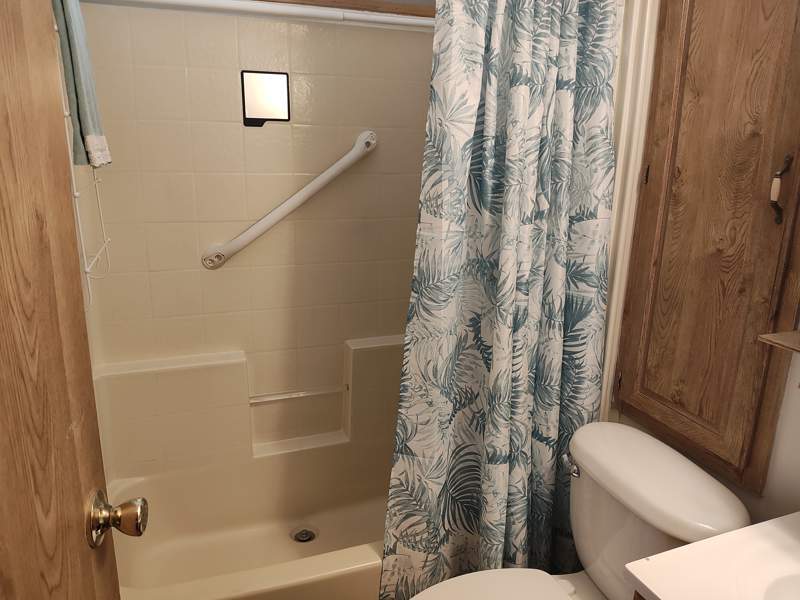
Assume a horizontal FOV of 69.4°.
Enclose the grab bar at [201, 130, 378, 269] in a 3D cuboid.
[{"bbox_3d":[-0.338,-0.319,1.847,0.693,0.070,0.075,-38,23,-7],"label":"grab bar"}]

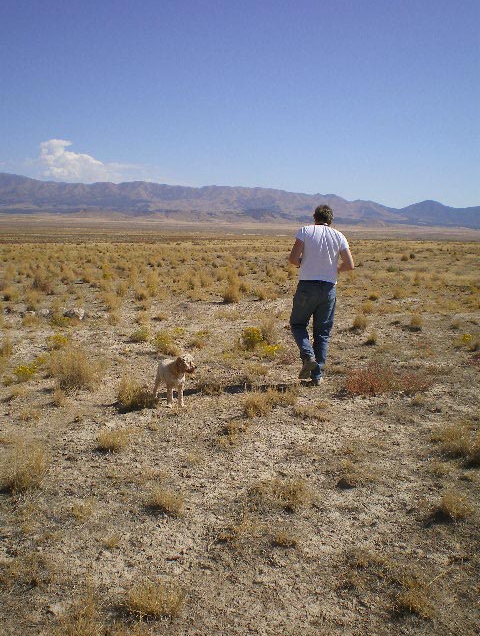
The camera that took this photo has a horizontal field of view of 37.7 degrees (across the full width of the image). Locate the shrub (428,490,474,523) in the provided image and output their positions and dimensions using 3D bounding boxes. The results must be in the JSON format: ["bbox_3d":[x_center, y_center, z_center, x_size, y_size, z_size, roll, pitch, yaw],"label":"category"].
[{"bbox_3d":[1.161,1.018,3.853,0.237,0.140,0.209,4,8,18],"label":"shrub"}]

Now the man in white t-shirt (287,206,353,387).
[{"bbox_3d":[0.807,-0.233,6.956,0.620,1.770,0.550,3,7,7],"label":"man in white t-shirt"}]

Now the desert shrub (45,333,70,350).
[{"bbox_3d":[-2.230,0.277,8.629,0.289,0.188,0.258,0,8,-15],"label":"desert shrub"}]

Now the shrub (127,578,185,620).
[{"bbox_3d":[-0.348,1.130,2.868,0.243,0.122,0.210,0,7,-7],"label":"shrub"}]

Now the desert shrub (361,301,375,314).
[{"bbox_3d":[2.372,-0.204,13.068,0.256,0.240,0.231,2,7,10],"label":"desert shrub"}]

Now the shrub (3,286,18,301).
[{"bbox_3d":[-4.825,-0.524,14.768,0.320,0.271,0.288,-2,8,-18],"label":"shrub"}]

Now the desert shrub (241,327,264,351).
[{"bbox_3d":[0.162,0.255,9.075,0.310,0.285,0.279,1,7,1],"label":"desert shrub"}]

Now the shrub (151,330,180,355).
[{"bbox_3d":[-0.926,0.293,8.736,0.371,0.268,0.334,0,7,-6],"label":"shrub"}]

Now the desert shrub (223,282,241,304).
[{"bbox_3d":[-0.175,-0.517,14.526,0.372,0.430,0.335,1,7,-1],"label":"desert shrub"}]

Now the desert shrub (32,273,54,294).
[{"bbox_3d":[-4.259,-0.766,15.222,0.468,0.440,0.417,0,8,-16],"label":"desert shrub"}]

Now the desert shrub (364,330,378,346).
[{"bbox_3d":[1.792,0.269,9.543,0.187,0.191,0.167,3,8,11],"label":"desert shrub"}]

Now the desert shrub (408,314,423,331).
[{"bbox_3d":[2.758,0.063,11.038,0.214,0.233,0.192,3,7,14],"label":"desert shrub"}]

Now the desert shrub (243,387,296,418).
[{"bbox_3d":[0.259,0.686,5.852,0.426,0.232,0.292,2,7,3],"label":"desert shrub"}]

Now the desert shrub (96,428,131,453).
[{"bbox_3d":[-0.874,0.834,4.857,0.231,0.133,0.204,0,8,-10],"label":"desert shrub"}]

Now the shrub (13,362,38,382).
[{"bbox_3d":[-2.155,0.538,7.059,0.250,0.176,0.225,-2,8,-17],"label":"shrub"}]

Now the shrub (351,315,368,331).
[{"bbox_3d":[1.869,0.061,10.985,0.278,0.228,0.250,2,7,10],"label":"shrub"}]

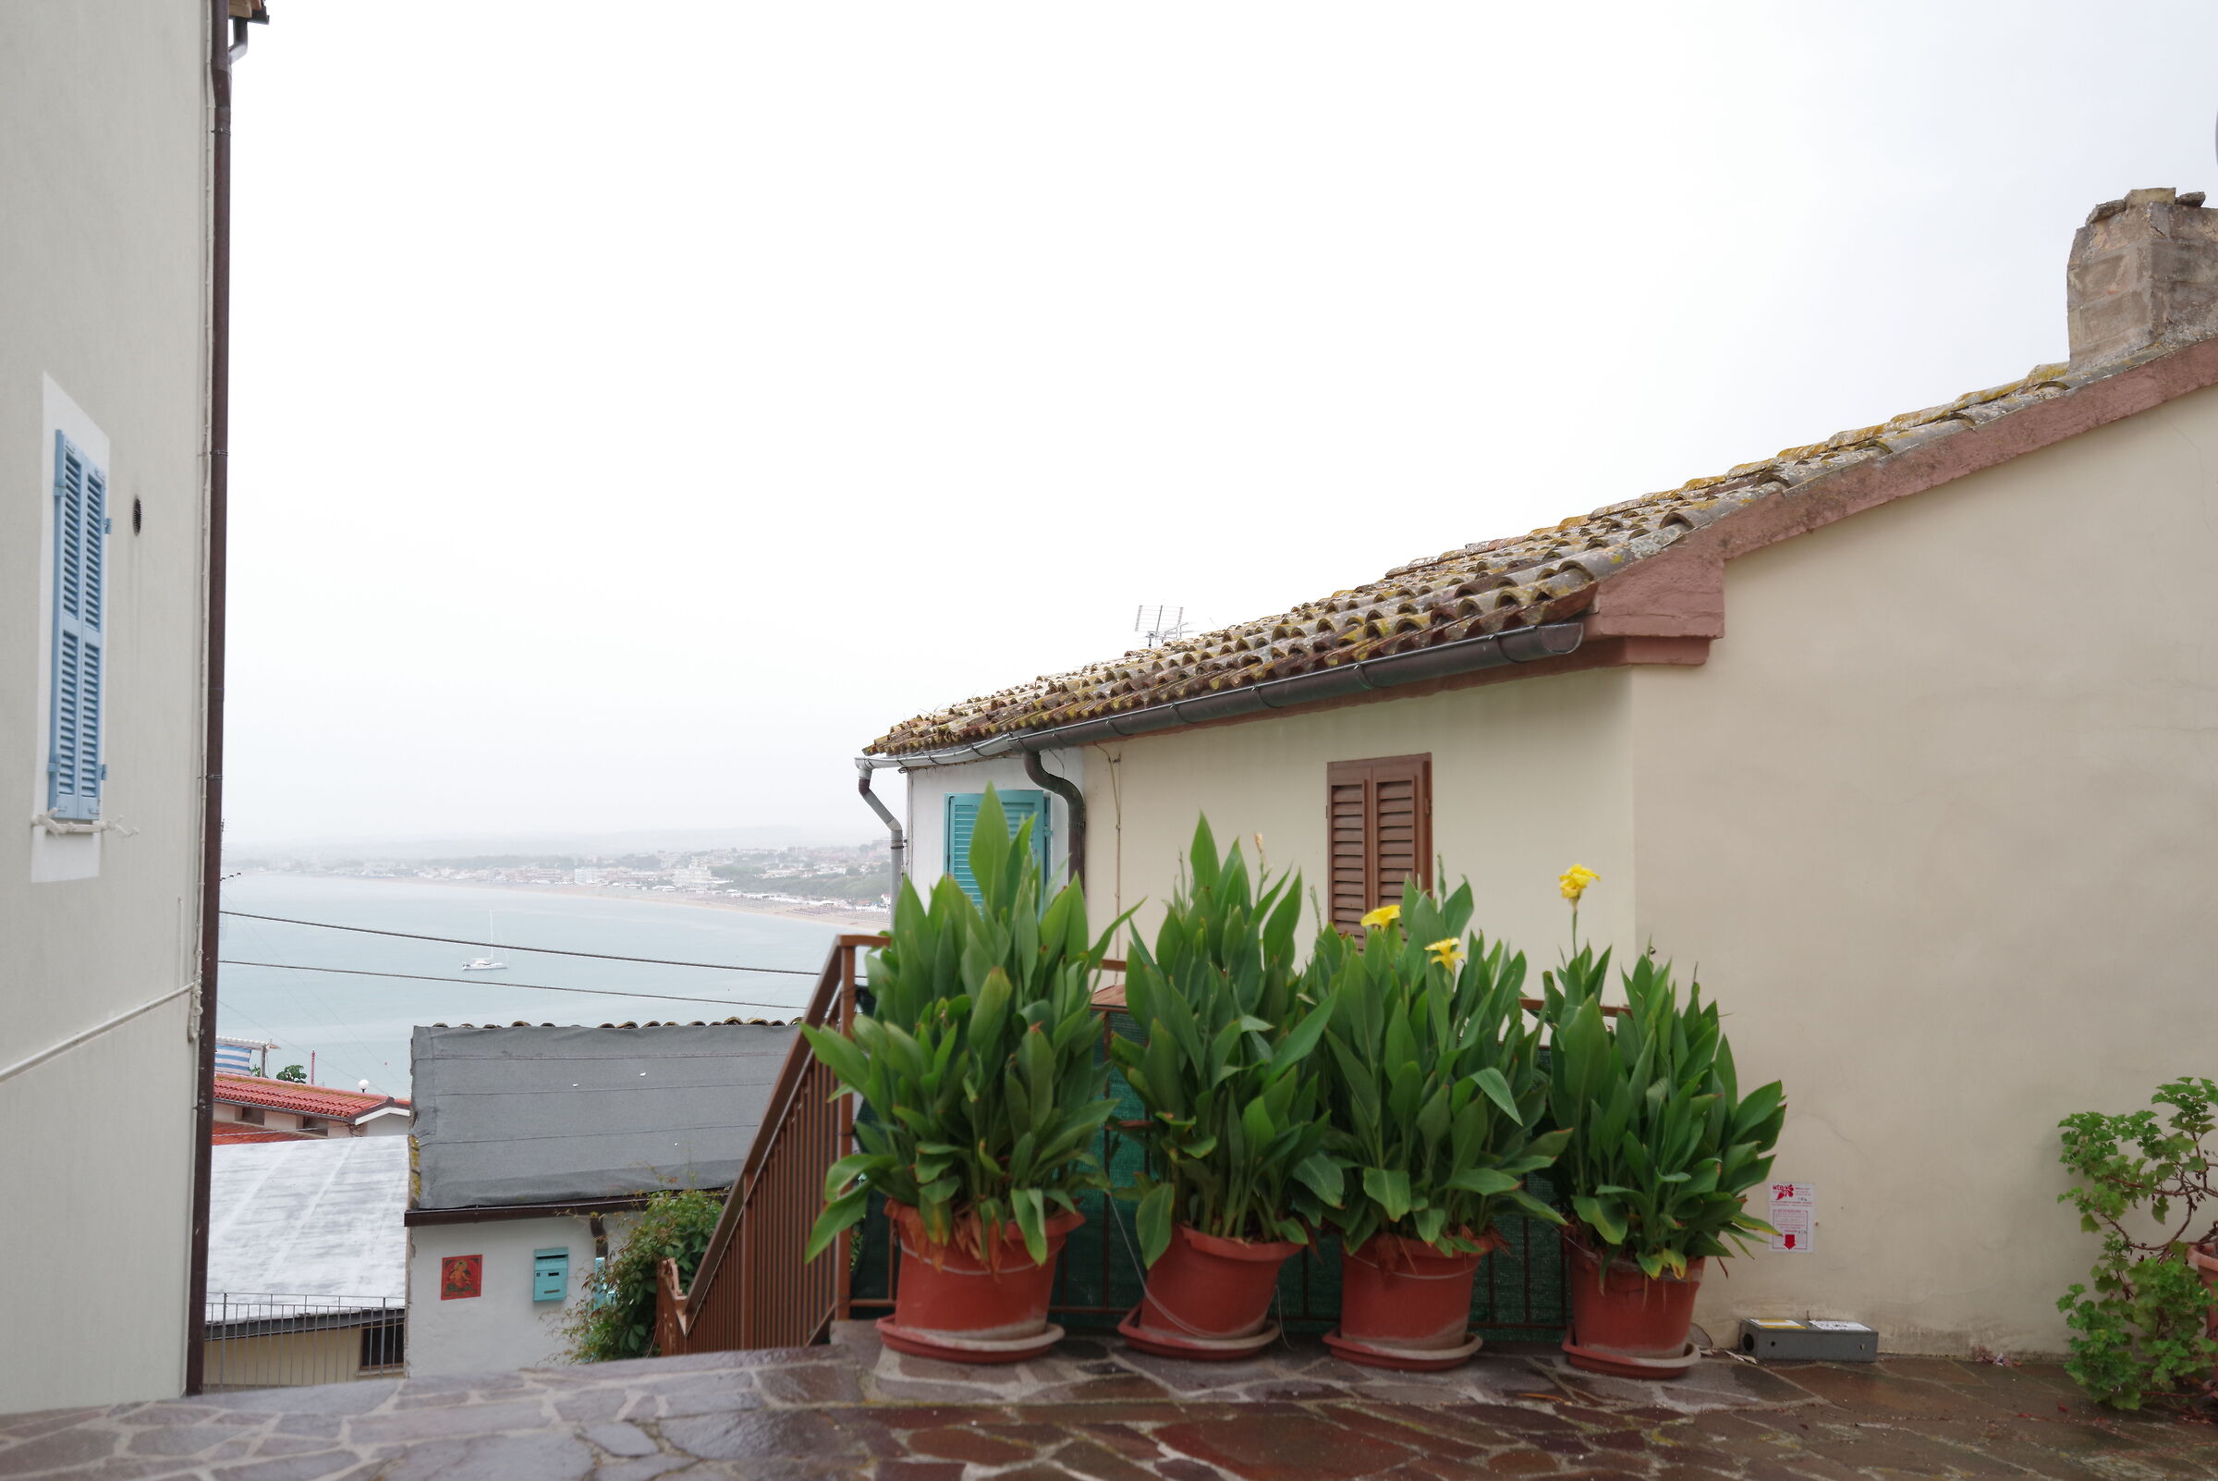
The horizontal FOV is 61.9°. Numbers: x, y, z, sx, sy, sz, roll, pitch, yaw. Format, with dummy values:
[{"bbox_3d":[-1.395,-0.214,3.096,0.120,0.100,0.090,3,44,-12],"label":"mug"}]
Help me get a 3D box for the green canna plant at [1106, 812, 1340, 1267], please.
[{"bbox_3d":[0.312,0.792,4.900,0.599,1.165,0.600,0,-3,0],"label":"green canna plant"}]

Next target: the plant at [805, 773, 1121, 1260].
[{"bbox_3d":[-0.366,0.712,4.681,0.808,1.190,0.750,1,-3,-17],"label":"plant"}]

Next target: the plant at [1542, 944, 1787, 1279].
[{"bbox_3d":[1.598,1.059,5.320,0.694,0.945,0.640,1,-3,-17],"label":"plant"}]

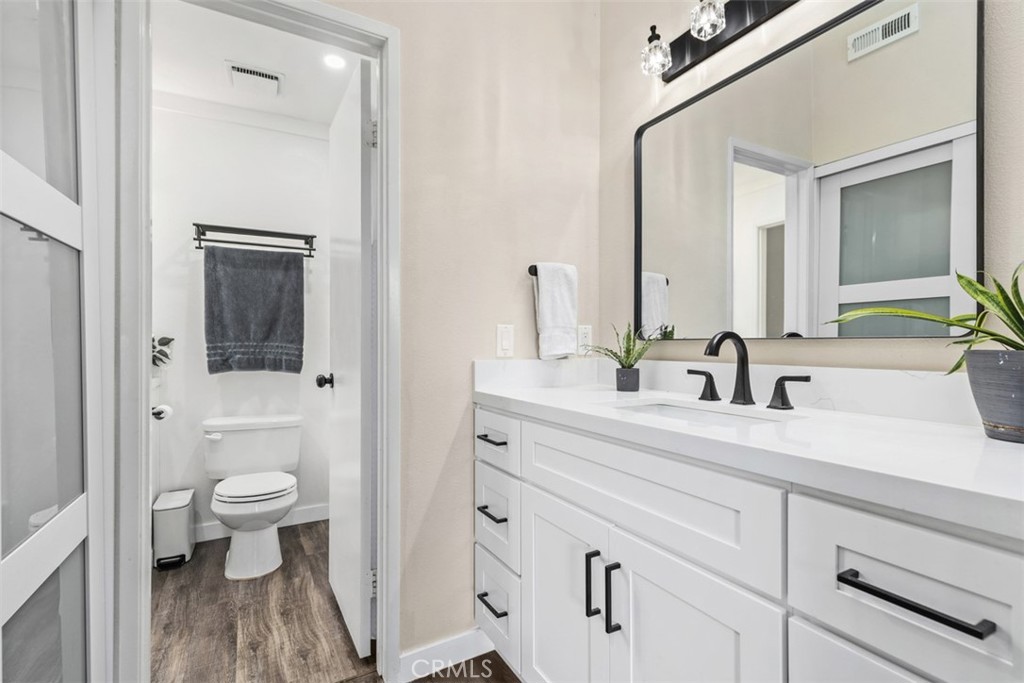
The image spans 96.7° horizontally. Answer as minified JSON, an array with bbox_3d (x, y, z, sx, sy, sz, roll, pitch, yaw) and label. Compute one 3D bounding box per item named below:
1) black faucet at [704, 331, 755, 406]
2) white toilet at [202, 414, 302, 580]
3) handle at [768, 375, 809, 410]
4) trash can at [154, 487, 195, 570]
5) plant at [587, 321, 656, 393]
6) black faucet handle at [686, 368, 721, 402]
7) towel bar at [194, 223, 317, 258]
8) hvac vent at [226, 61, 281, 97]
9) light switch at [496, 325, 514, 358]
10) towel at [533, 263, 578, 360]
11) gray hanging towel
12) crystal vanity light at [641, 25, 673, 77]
[{"bbox_3d":[0.572,0.067,1.200,0.164,0.197,0.048,0,0,-30],"label":"black faucet"},{"bbox_3d":[-1.311,0.763,2.324,0.460,0.678,0.710,0,0,-30],"label":"white toilet"},{"bbox_3d":[0.685,0.123,1.122,0.046,0.081,0.085,0,0,-30],"label":"handle"},{"bbox_3d":[-1.731,0.958,2.340,0.148,0.293,0.260,0,0,-30],"label":"trash can"},{"bbox_3d":[0.385,0.052,1.568,0.210,0.234,0.215,0,0,0],"label":"plant"},{"bbox_3d":[0.559,0.126,1.331,0.045,0.081,0.088,0,0,-30],"label":"black faucet handle"},{"bbox_3d":[-1.433,-0.544,2.567,0.582,0.140,0.230,0,0,-30],"label":"towel bar"},{"bbox_3d":[-1.313,-1.328,2.330,0.263,0.024,0.245,0,0,-30],"label":"hvac vent"},{"bbox_3d":[-0.021,-0.001,1.632,0.068,0.117,0.010,0,0,-30],"label":"light switch"},{"bbox_3d":[0.155,-0.109,1.676,0.184,0.355,0.060,0,0,-30],"label":"towel"},{"bbox_3d":[-1.396,-0.162,2.486,0.471,0.678,0.060,0,0,-30],"label":"gray hanging towel"},{"bbox_3d":[0.467,-0.964,1.495,0.105,0.141,0.098,0,0,-30],"label":"crystal vanity light"}]

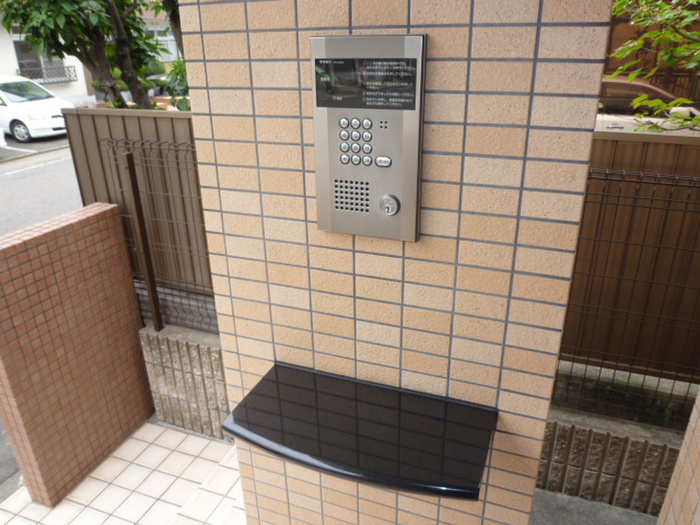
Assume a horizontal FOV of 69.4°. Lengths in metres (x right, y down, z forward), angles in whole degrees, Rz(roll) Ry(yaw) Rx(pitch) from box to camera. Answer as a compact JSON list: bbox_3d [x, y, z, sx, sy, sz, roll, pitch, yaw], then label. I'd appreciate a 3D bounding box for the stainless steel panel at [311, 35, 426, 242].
[{"bbox_3d":[0.031,-0.209,0.884,0.194,0.345,0.024,8,24,20],"label":"stainless steel panel"}]

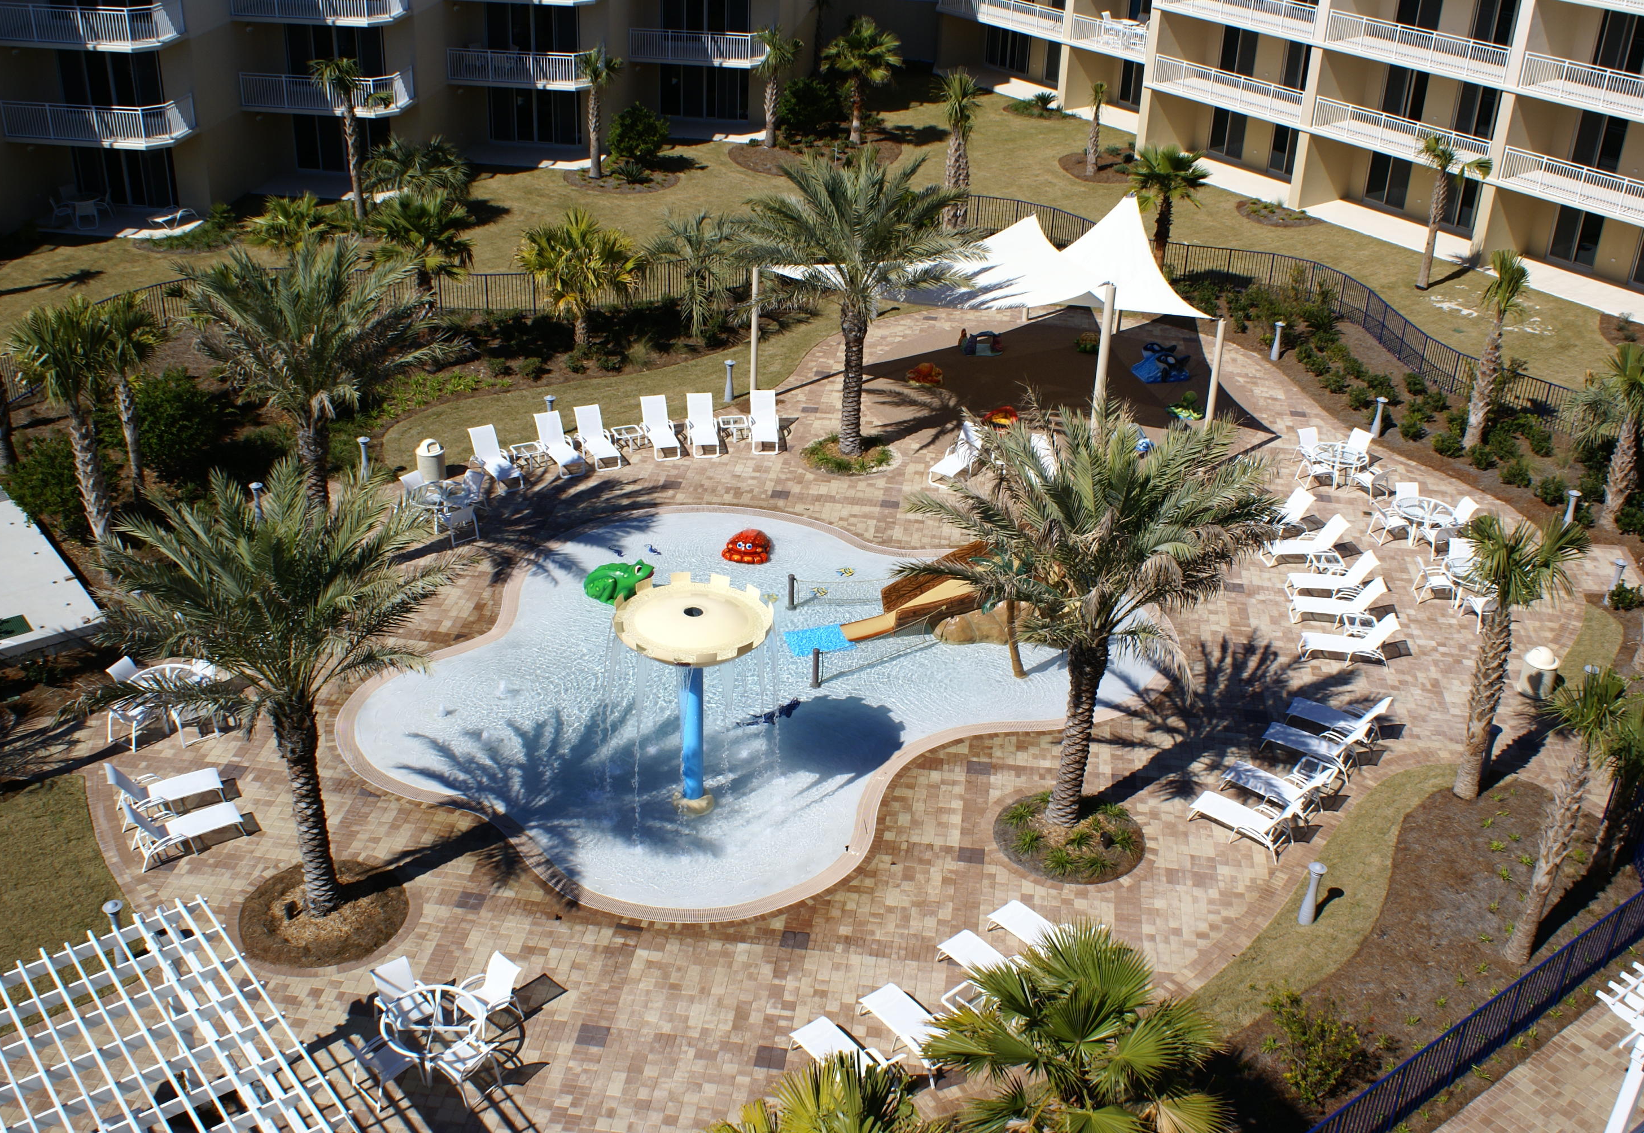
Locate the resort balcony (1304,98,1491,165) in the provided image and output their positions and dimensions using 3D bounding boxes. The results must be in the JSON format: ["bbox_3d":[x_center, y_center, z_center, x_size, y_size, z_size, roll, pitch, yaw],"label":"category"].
[{"bbox_3d":[21.162,-15.266,59.960,2.200,1.280,7.980,-13,30,-28],"label":"resort balcony"}]

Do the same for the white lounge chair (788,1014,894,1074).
[{"bbox_3d":[0.330,6.389,22.215,0.670,0.900,1.740,-17,33,-33],"label":"white lounge chair"}]

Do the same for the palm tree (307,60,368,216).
[{"bbox_3d":[-15.530,-13.770,55.002,1.850,5.300,1.850,2,27,0],"label":"palm tree"}]

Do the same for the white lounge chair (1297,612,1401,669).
[{"bbox_3d":[10.203,1.370,32.816,1.740,0.900,0.670,4,27,4],"label":"white lounge chair"}]

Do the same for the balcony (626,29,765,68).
[{"bbox_3d":[-4.886,-21.462,69.609,5.635,1.308,2.516,4,27,4],"label":"balcony"}]

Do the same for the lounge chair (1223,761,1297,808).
[{"bbox_3d":[7.531,3.548,28.078,1.711,0.926,0.674,21,32,33],"label":"lounge chair"}]

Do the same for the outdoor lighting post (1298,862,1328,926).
[{"bbox_3d":[7.591,5.079,26.185,0.290,1.080,0.290,1,29,0],"label":"outdoor lighting post"}]

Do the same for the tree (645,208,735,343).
[{"bbox_3d":[-3.556,-8.059,47.220,2.600,3.700,2.600,2,27,-1],"label":"tree"}]

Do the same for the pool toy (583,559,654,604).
[{"bbox_3d":[-4.106,0.252,34.204,1.480,0.820,0.920,5,27,6],"label":"pool toy"}]

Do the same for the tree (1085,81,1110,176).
[{"bbox_3d":[10.474,-16.719,64.764,0.950,3.400,0.950,2,27,0],"label":"tree"}]

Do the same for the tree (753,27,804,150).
[{"bbox_3d":[-1.756,-18.853,66.736,2.000,4.500,2.000,2,27,0],"label":"tree"}]

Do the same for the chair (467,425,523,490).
[{"bbox_3d":[-7.457,-2.480,38.846,0.674,0.926,1.711,-15,31,-30],"label":"chair"}]

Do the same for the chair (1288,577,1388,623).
[{"bbox_3d":[10.433,0.694,34.309,1.760,0.910,0.700,4,29,5],"label":"chair"}]

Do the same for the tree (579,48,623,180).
[{"bbox_3d":[-8.319,-16.754,62.864,1.700,4.700,1.700,2,27,-1],"label":"tree"}]

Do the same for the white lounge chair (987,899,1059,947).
[{"bbox_3d":[3.241,5.207,24.450,0.674,0.926,1.711,-22,36,-39],"label":"white lounge chair"}]

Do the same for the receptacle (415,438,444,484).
[{"bbox_3d":[-9.053,-2.467,39.032,0.640,1.000,0.640,1,29,-1],"label":"receptacle"}]

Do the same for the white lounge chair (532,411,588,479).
[{"bbox_3d":[-6.087,-2.842,39.394,0.680,0.960,1.700,-12,31,-25],"label":"white lounge chair"}]

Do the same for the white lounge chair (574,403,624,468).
[{"bbox_3d":[-5.263,-3.027,39.815,0.680,0.960,1.700,-10,30,-22],"label":"white lounge chair"}]

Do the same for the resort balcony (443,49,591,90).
[{"bbox_3d":[-10.523,-17.995,60.704,5.200,1.300,2.100,4,29,5],"label":"resort balcony"}]

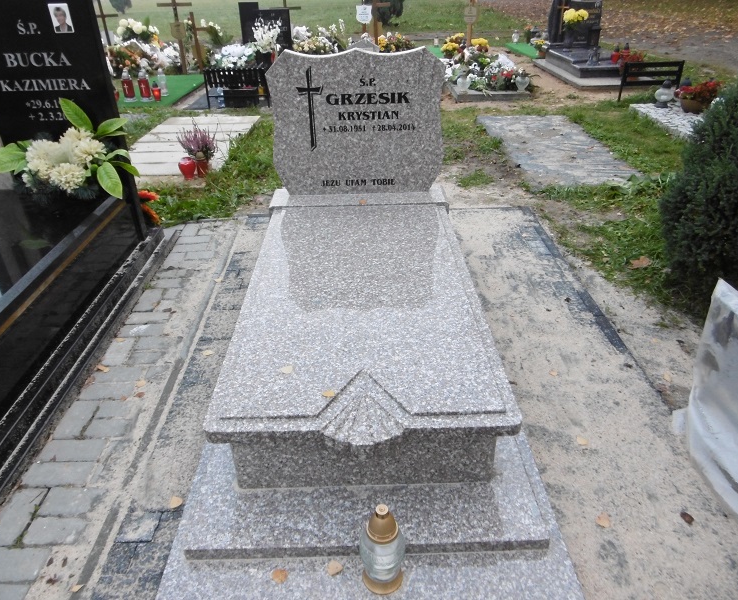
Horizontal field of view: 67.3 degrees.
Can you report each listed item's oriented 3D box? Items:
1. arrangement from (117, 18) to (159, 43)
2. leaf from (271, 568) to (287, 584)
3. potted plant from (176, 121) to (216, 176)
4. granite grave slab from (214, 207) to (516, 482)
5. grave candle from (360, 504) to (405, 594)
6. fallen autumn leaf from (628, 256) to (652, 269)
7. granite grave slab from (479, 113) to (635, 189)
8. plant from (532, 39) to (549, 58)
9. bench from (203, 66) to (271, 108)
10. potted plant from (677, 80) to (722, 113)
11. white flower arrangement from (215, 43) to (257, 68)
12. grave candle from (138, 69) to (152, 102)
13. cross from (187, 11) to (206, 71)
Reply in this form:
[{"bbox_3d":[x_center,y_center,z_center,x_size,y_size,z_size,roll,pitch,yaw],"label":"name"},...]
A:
[{"bbox_3d":[-3.563,-4.130,8.500,0.570,0.330,0.400,0,32,0],"label":"arrangement"},{"bbox_3d":[-0.217,0.673,1.352,0.039,0.010,0.039,-2,31,-1],"label":"leaf"},{"bbox_3d":[-1.243,-1.094,4.022,0.250,0.390,0.250,-2,31,-1],"label":"potted plant"},{"bbox_3d":[-0.027,0.031,2.127,0.836,0.212,1.507,-2,31,-1],"label":"granite grave slab"},{"bbox_3d":[0.032,0.568,1.280,0.100,0.256,0.100,-2,31,-1],"label":"grave candle"},{"bbox_3d":[1.521,-0.205,3.119,0.125,0.030,0.090,0,32,0],"label":"fallen autumn leaf"},{"bbox_3d":[1.641,-1.426,5.071,0.970,0.070,2.050,0,32,0],"label":"granite grave slab"},{"bbox_3d":[2.672,-3.885,8.598,0.260,0.280,0.260,-2,31,-1],"label":"plant"},{"bbox_3d":[-1.488,-2.450,6.345,0.680,0.420,0.330,-3,32,-5],"label":"bench"},{"bbox_3d":[3.542,-2.183,5.932,0.420,0.320,0.380,0,32,0],"label":"potted plant"},{"bbox_3d":[-1.732,-3.183,7.250,0.480,0.300,0.360,0,32,0],"label":"white flower arrangement"},{"bbox_3d":[-2.557,-2.457,6.331,0.135,0.356,0.135,-2,31,-1],"label":"grave candle"},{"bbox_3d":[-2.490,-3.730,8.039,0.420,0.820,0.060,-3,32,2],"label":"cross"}]

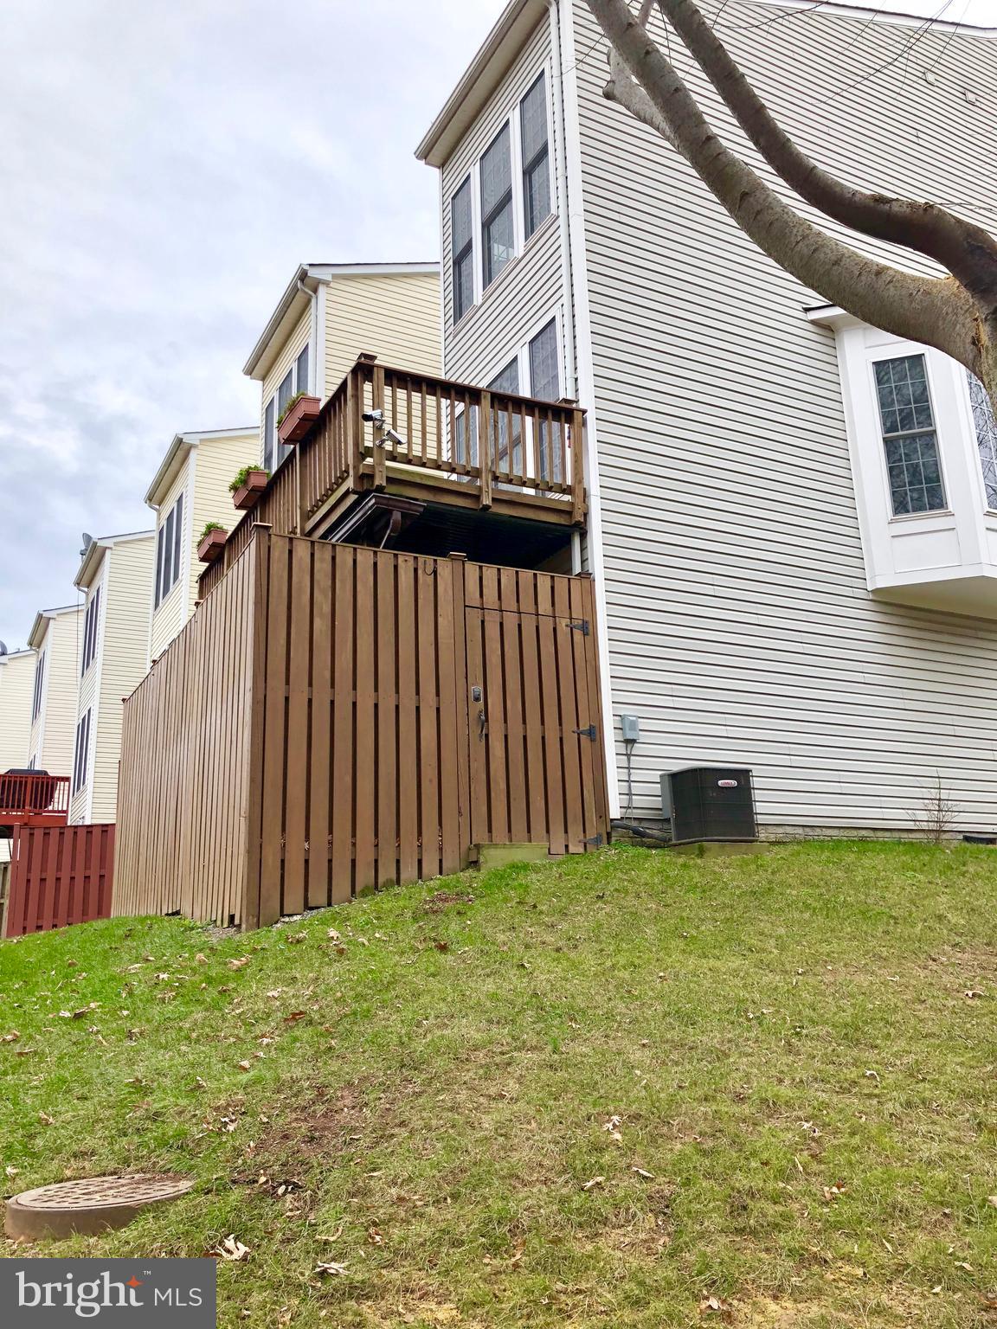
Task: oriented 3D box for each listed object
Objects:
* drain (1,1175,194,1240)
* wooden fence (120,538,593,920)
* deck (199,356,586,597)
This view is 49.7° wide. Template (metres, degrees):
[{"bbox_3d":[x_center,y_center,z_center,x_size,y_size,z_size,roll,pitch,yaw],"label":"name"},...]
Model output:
[{"bbox_3d":[-1.485,2.065,4.046,0.666,0.150,0.666,6,-17,-27],"label":"drain"},{"bbox_3d":[-1.809,1.234,10.853,3.025,2.987,5.863,6,-17,-27],"label":"wooden fence"},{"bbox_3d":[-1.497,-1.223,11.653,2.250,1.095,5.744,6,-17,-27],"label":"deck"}]

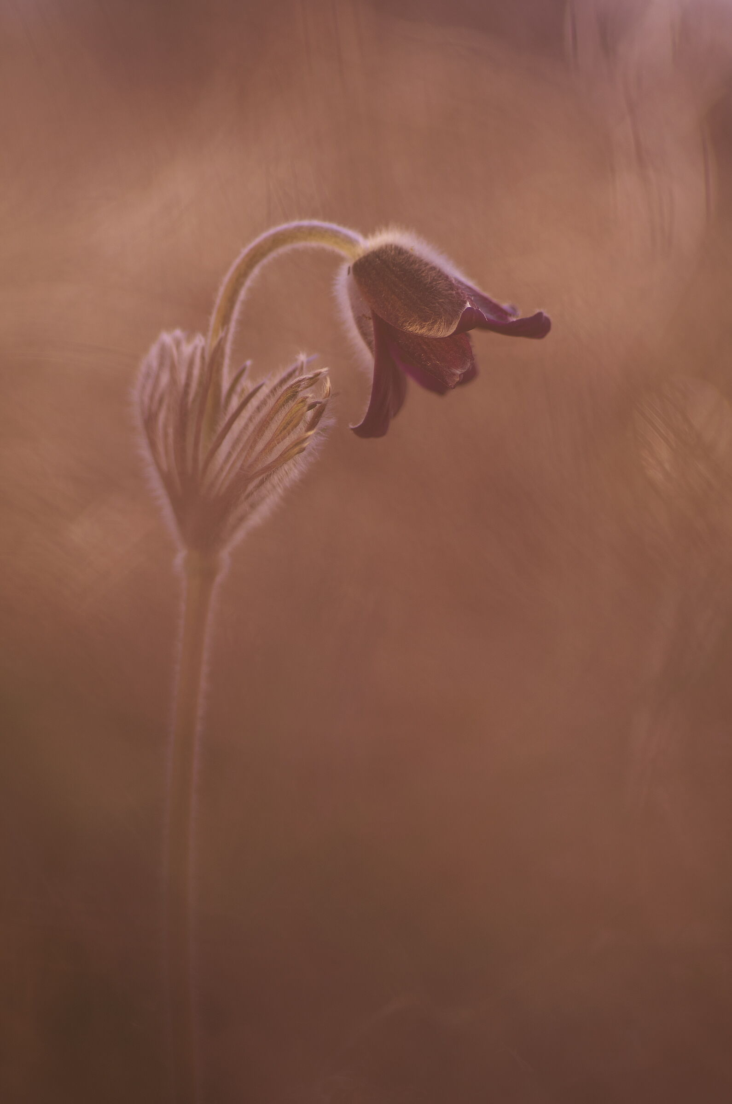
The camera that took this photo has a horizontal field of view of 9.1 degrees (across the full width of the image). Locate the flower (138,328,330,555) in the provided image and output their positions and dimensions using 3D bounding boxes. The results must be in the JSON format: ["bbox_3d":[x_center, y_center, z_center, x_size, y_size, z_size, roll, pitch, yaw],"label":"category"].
[{"bbox_3d":[-0.017,-0.014,0.600,0.025,0.029,0.023,6,3,0],"label":"flower"}]

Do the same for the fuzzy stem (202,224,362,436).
[{"bbox_3d":[-0.011,-0.029,0.600,0.021,0.029,0.005,0,3,0],"label":"fuzzy stem"}]

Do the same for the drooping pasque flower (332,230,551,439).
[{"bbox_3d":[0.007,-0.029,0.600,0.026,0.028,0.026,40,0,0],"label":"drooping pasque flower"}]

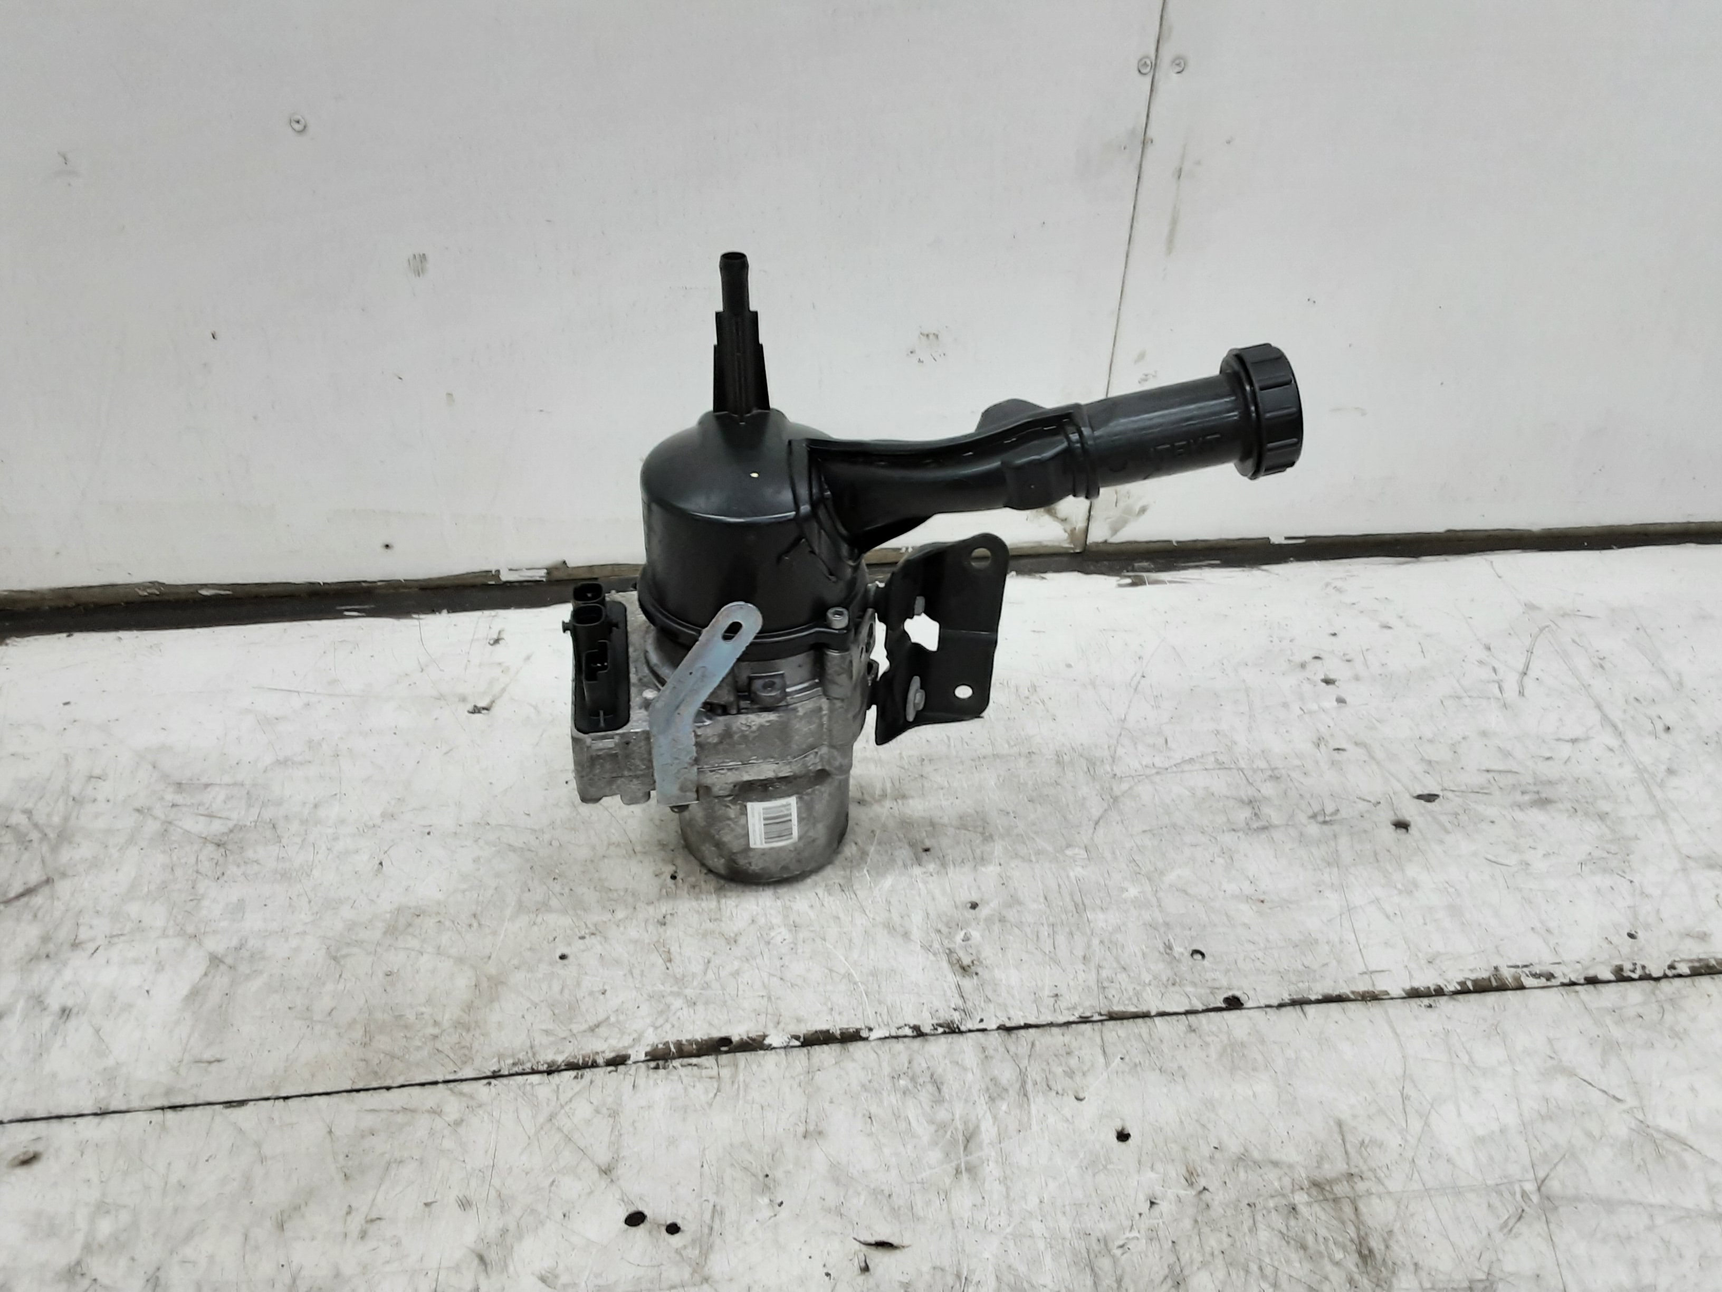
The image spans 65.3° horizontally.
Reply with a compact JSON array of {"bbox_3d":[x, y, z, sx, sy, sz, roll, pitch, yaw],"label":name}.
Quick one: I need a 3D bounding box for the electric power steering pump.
[{"bbox_3d":[0.028,-0.037,0.639,0.347,0.311,0.134,-3,36,-6],"label":"electric power steering pump"}]

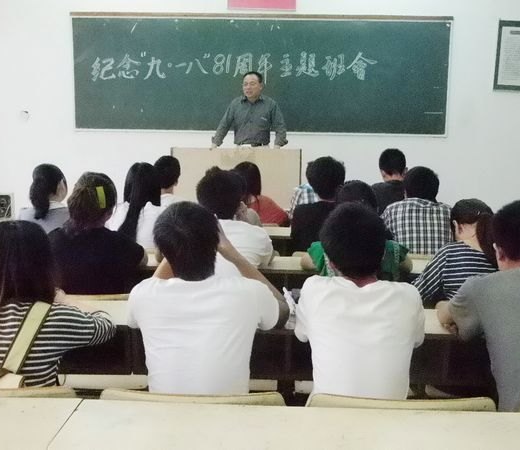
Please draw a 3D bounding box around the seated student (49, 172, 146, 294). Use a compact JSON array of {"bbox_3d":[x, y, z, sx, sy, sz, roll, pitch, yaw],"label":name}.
[{"bbox_3d":[-0.697,0.377,3.232,0.470,1.240,0.780,1,9,1],"label":"seated student"}]

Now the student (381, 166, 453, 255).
[{"bbox_3d":[0.873,0.264,4.114,0.480,1.220,0.780,1,9,1],"label":"student"}]

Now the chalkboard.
[{"bbox_3d":[0.006,-1.526,7.271,3.878,1.198,0.060,1,9,1],"label":"chalkboard"}]

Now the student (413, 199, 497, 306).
[{"bbox_3d":[0.854,0.445,3.204,0.480,1.159,0.780,-1,9,-11],"label":"student"}]

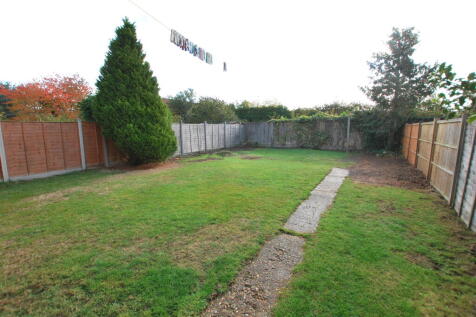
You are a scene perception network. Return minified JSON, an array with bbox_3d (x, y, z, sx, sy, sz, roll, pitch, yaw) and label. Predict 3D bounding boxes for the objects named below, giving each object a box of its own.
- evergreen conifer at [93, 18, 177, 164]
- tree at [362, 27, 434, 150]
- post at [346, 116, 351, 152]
[{"bbox_3d":[-4.270,-2.612,8.212,3.150,5.858,3.200,6,11,35],"label":"evergreen conifer"},{"bbox_3d":[9.100,-3.729,11.372,3.400,7.058,3.500,6,11,35],"label":"tree"},{"bbox_3d":[7.036,-1.498,12.632,0.100,2.246,0.100,6,11,35],"label":"post"}]

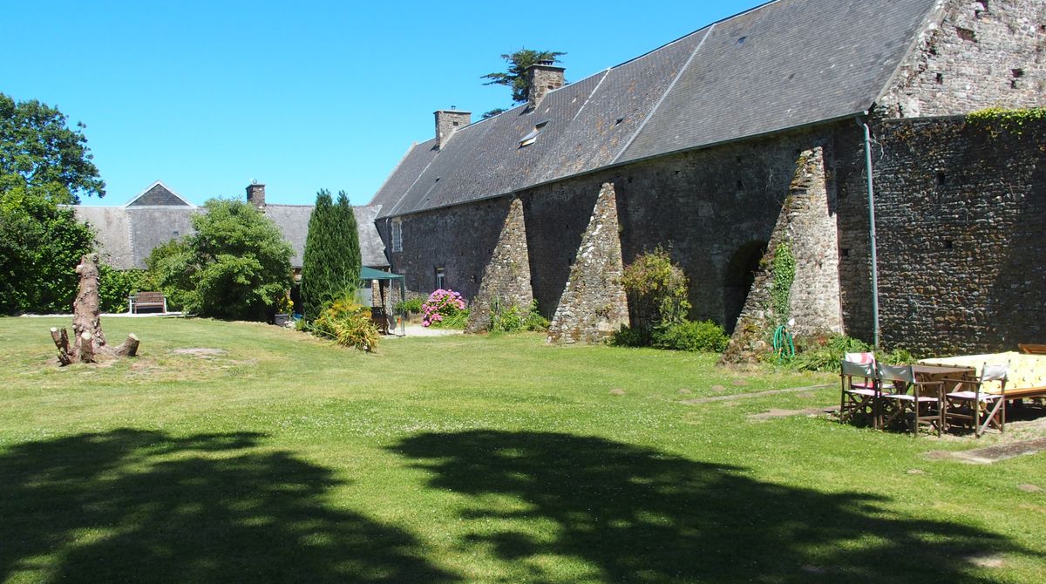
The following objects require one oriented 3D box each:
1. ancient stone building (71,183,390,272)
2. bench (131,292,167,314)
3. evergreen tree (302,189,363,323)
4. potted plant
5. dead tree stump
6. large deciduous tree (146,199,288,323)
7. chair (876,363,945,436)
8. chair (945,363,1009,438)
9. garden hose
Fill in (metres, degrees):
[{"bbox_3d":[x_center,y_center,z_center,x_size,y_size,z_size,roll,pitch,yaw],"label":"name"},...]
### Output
[{"bbox_3d":[-17.000,-2.850,51.100,17.500,7.400,7.600,-1,1,-19],"label":"ancient stone building"},{"bbox_3d":[-15.400,0.460,34.800,1.520,0.900,0.650,-1,1,-16],"label":"bench"},{"bbox_3d":[-7.100,-1.270,31.200,2.200,4.950,2.100,-1,1,-13],"label":"evergreen tree"},{"bbox_3d":[-8.650,0.620,30.600,0.660,1.150,0.600,-1,1,-18],"label":"potted plant"},{"bbox_3d":[-8.570,0.245,17.000,1.700,2.080,1.500,-1,1,-27],"label":"dead tree stump"},{"bbox_3d":[-12.100,-1.300,33.500,5.500,4.800,5.200,-1,1,-20],"label":"large deciduous tree"},{"bbox_3d":[4.760,1.290,10.430,0.480,0.860,0.590,-1,1,-21],"label":"chair"},{"bbox_3d":[5.550,1.290,10.300,0.590,0.860,0.480,-2,1,-40],"label":"chair"},{"bbox_3d":[6.020,1.160,19.600,0.520,0.880,0.220,-1,1,-22],"label":"garden hose"}]

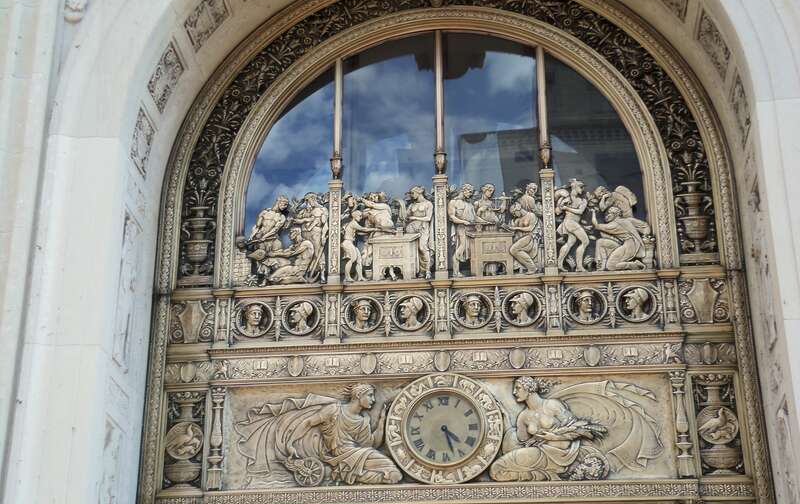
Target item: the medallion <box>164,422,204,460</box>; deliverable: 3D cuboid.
[{"bbox_3d":[-1.662,1.463,11.061,0.302,0.295,0.080,-2,-26,5],"label":"medallion"}]

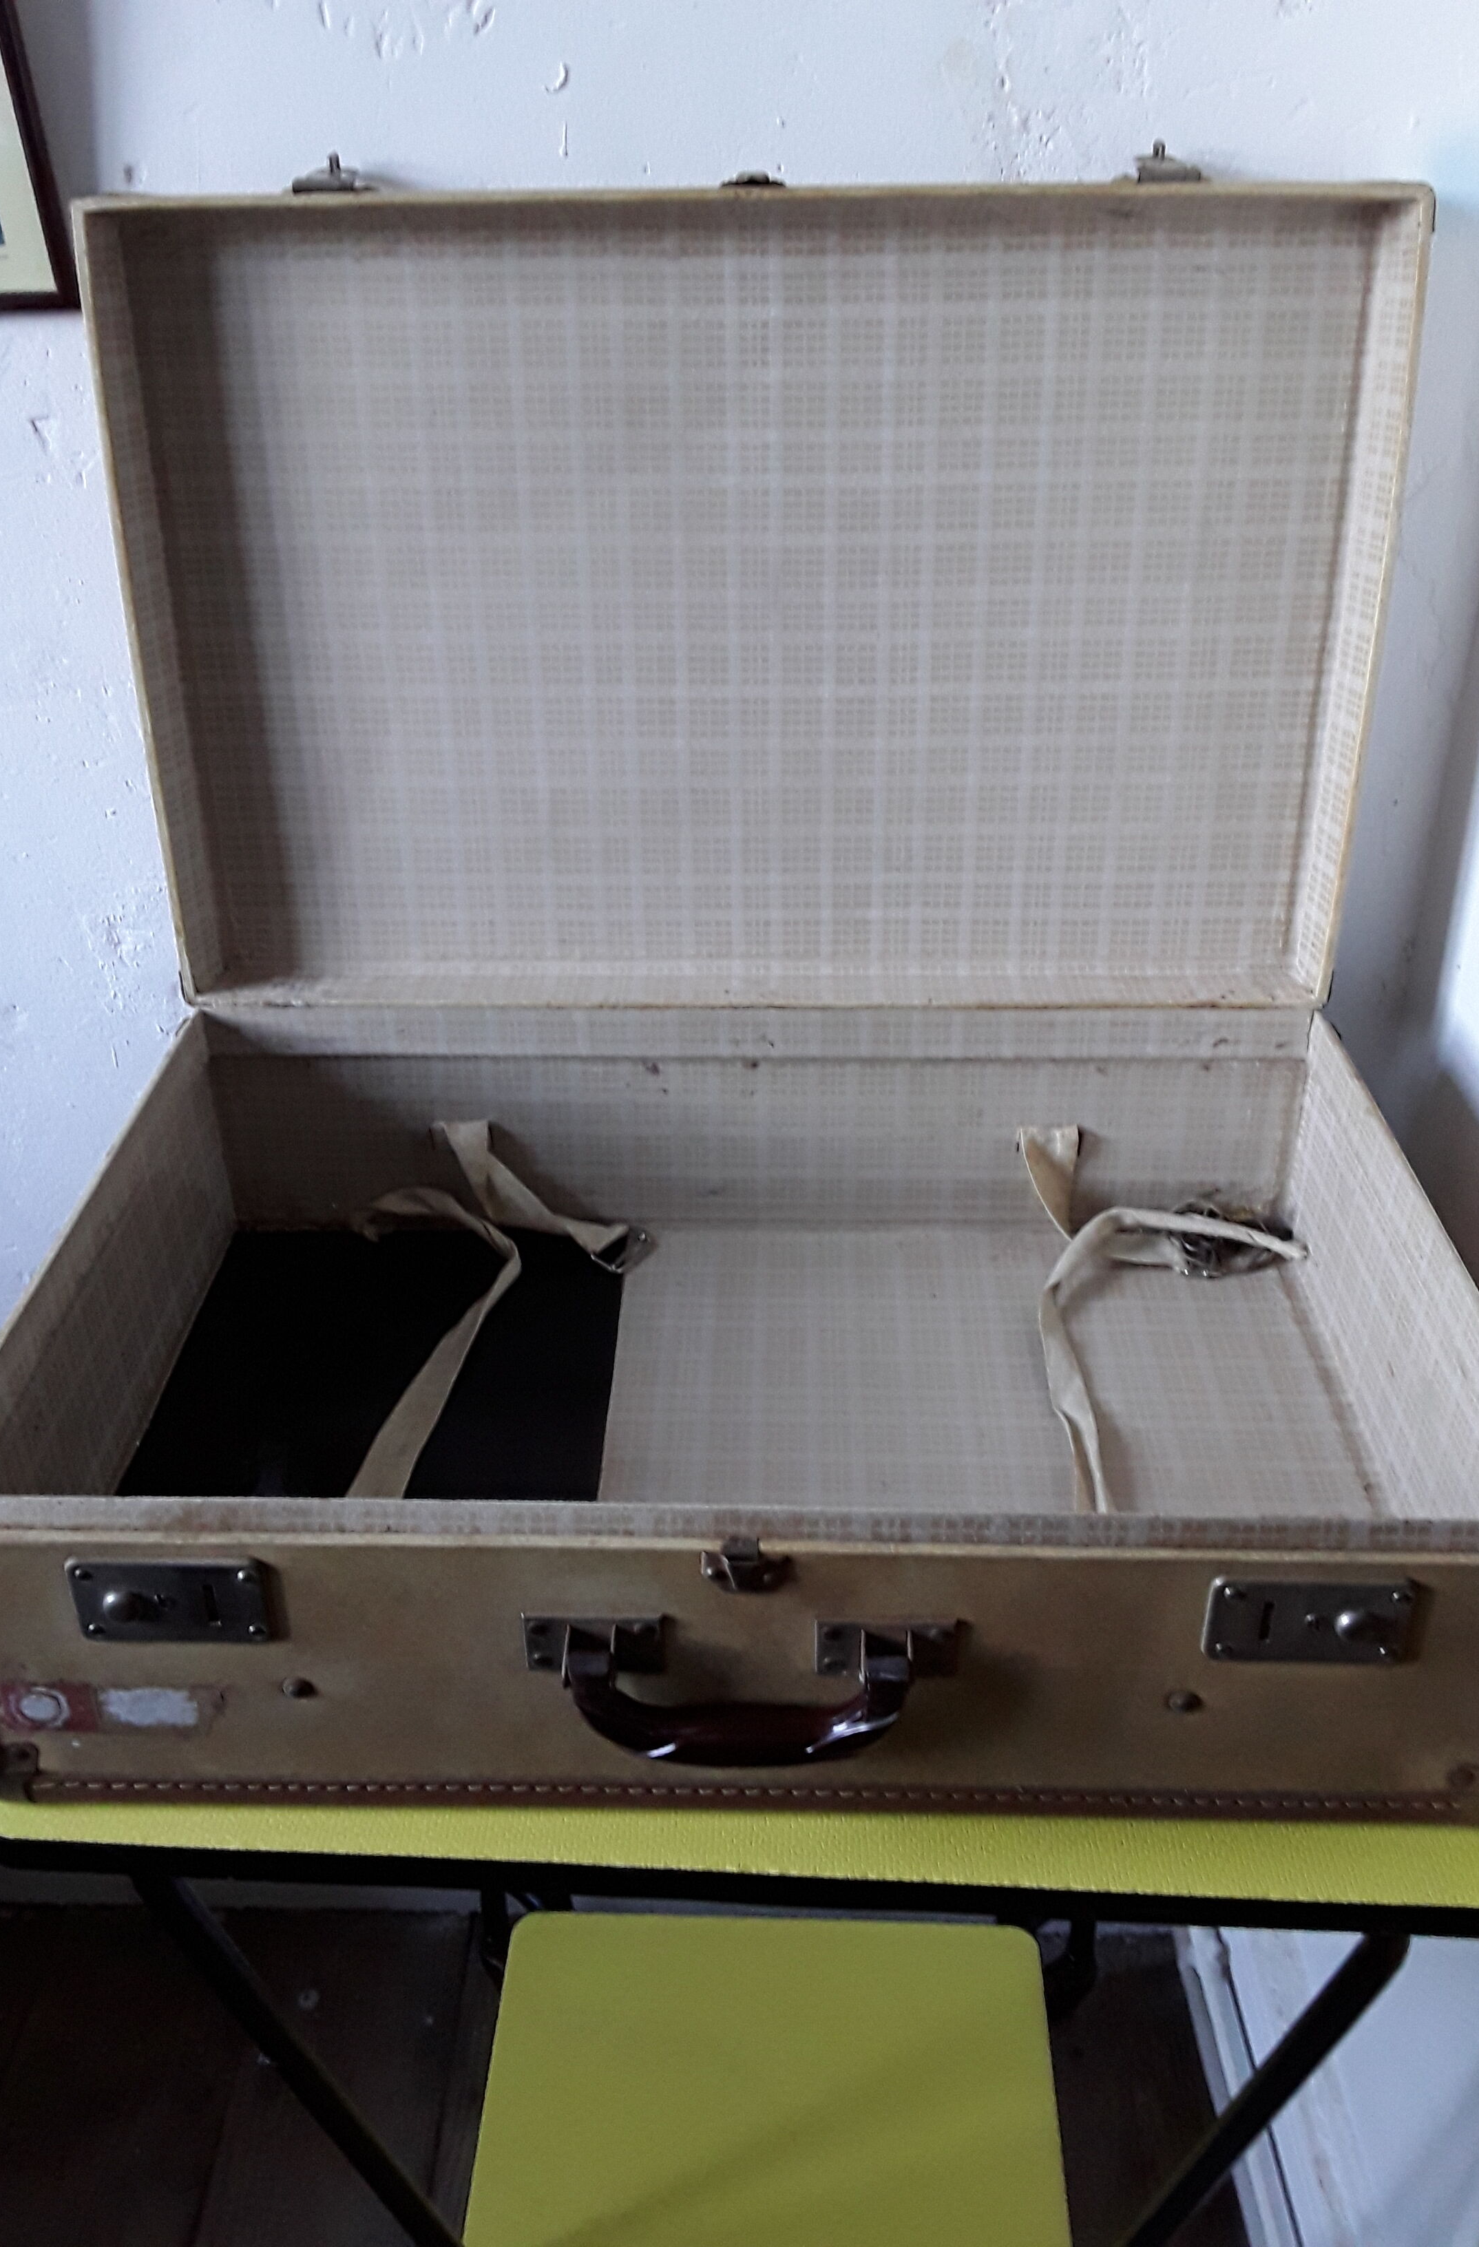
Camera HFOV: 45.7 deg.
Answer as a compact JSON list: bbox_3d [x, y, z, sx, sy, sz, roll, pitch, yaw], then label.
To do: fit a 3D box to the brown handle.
[{"bbox_3d":[0.000,0.210,0.631,0.122,0.048,0.021,0,33,2],"label":"brown handle"}]

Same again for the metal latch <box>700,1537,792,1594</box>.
[{"bbox_3d":[0.001,0.157,0.610,0.030,0.023,0.010,0,33,2],"label":"metal latch"}]

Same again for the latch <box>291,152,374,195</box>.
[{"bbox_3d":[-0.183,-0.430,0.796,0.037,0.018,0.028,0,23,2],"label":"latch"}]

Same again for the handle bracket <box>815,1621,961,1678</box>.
[{"bbox_3d":[0.052,0.194,0.628,0.050,0.028,0.014,0,33,2],"label":"handle bracket"}]

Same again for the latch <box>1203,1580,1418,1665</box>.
[{"bbox_3d":[0.201,0.179,0.615,0.070,0.039,0.010,0,33,2],"label":"latch"}]

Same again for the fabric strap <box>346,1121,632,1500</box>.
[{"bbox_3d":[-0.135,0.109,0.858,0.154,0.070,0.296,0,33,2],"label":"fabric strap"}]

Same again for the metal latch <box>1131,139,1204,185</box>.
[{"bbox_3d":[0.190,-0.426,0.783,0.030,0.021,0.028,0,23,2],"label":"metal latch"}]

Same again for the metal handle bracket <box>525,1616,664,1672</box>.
[{"bbox_3d":[-0.053,0.193,0.632,0.050,0.028,0.014,0,33,2],"label":"metal handle bracket"}]

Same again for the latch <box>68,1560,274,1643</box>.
[{"bbox_3d":[-0.206,0.176,0.630,0.068,0.040,0.010,0,33,2],"label":"latch"}]

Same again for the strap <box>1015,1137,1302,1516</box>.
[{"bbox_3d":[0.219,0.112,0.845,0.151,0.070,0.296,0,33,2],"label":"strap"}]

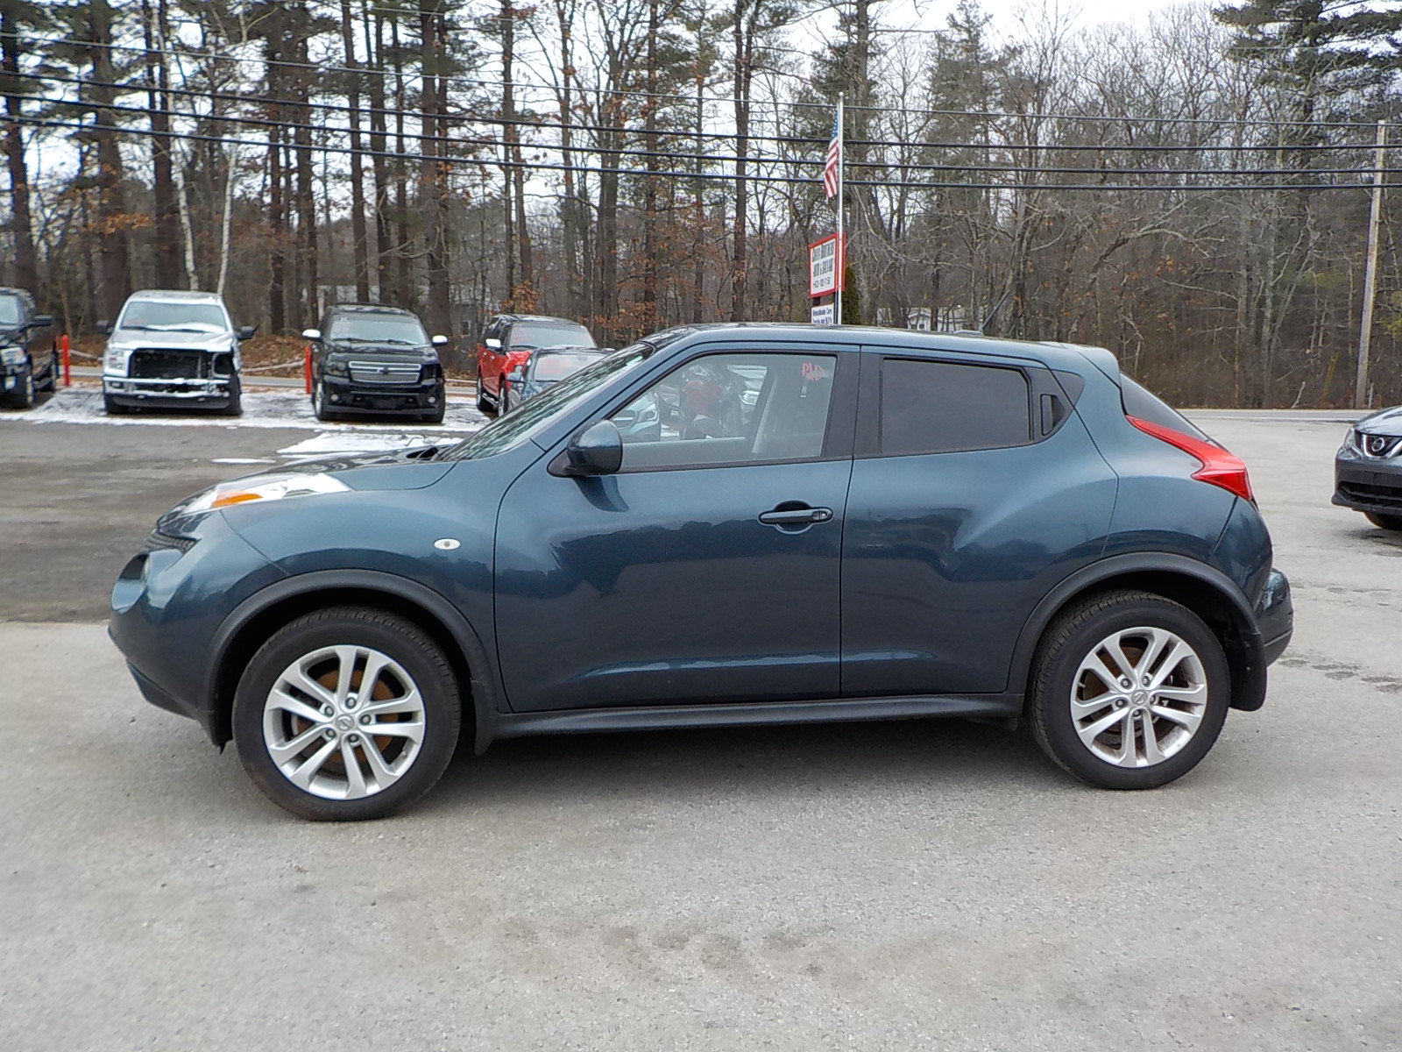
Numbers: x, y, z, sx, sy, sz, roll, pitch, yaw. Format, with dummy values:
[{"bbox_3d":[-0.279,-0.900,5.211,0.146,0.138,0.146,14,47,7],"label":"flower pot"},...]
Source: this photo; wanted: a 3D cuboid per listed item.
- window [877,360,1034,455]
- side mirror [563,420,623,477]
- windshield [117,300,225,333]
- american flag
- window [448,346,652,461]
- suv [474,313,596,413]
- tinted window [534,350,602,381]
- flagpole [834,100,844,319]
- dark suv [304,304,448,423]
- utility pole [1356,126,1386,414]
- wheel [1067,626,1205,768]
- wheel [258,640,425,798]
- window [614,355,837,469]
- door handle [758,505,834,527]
[{"bbox_3d":[0.843,-0.393,4.010,0.535,0.335,0.080,-1,-8,-8],"label":"window"},{"bbox_3d":[-0.320,-0.231,3.612,0.175,0.165,0.240,-1,6,-8],"label":"side mirror"},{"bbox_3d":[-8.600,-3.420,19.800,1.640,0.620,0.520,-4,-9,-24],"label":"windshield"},{"bbox_3d":[2.585,-7.293,23.900,0.360,1.700,0.250,0,6,0],"label":"american flag"},{"bbox_3d":[-0.597,-0.439,4.487,0.860,0.130,1.360,-33,9,-3],"label":"window"},{"bbox_3d":[-3.030,-3.070,22.800,1.930,1.850,4.920,-2,8,-17],"label":"suv"},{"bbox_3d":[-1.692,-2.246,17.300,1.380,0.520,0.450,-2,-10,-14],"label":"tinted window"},{"bbox_3d":[2.750,-5.460,24.150,0.080,6.100,0.080,0,6,0],"label":"flagpole"},{"bbox_3d":[-5.732,-2.922,21.369,2.040,1.930,5.150,-1,10,-19],"label":"dark suv"},{"bbox_3d":[19.350,-7.494,35.039,0.300,8.160,0.300,1,6,0],"label":"utility pole"},{"bbox_3d":[1.428,0.556,4.071,0.470,0.470,0.190,-1,6,-8],"label":"wheel"},{"bbox_3d":[-1.079,0.584,3.737,0.470,0.470,0.190,-1,6,-8],"label":"wheel"},{"bbox_3d":[0.042,-0.367,3.875,0.800,0.400,0.050,-1,-19,-8],"label":"window"},{"bbox_3d":[0.295,-0.035,3.780,0.235,0.060,0.055,-1,6,-8],"label":"door handle"}]

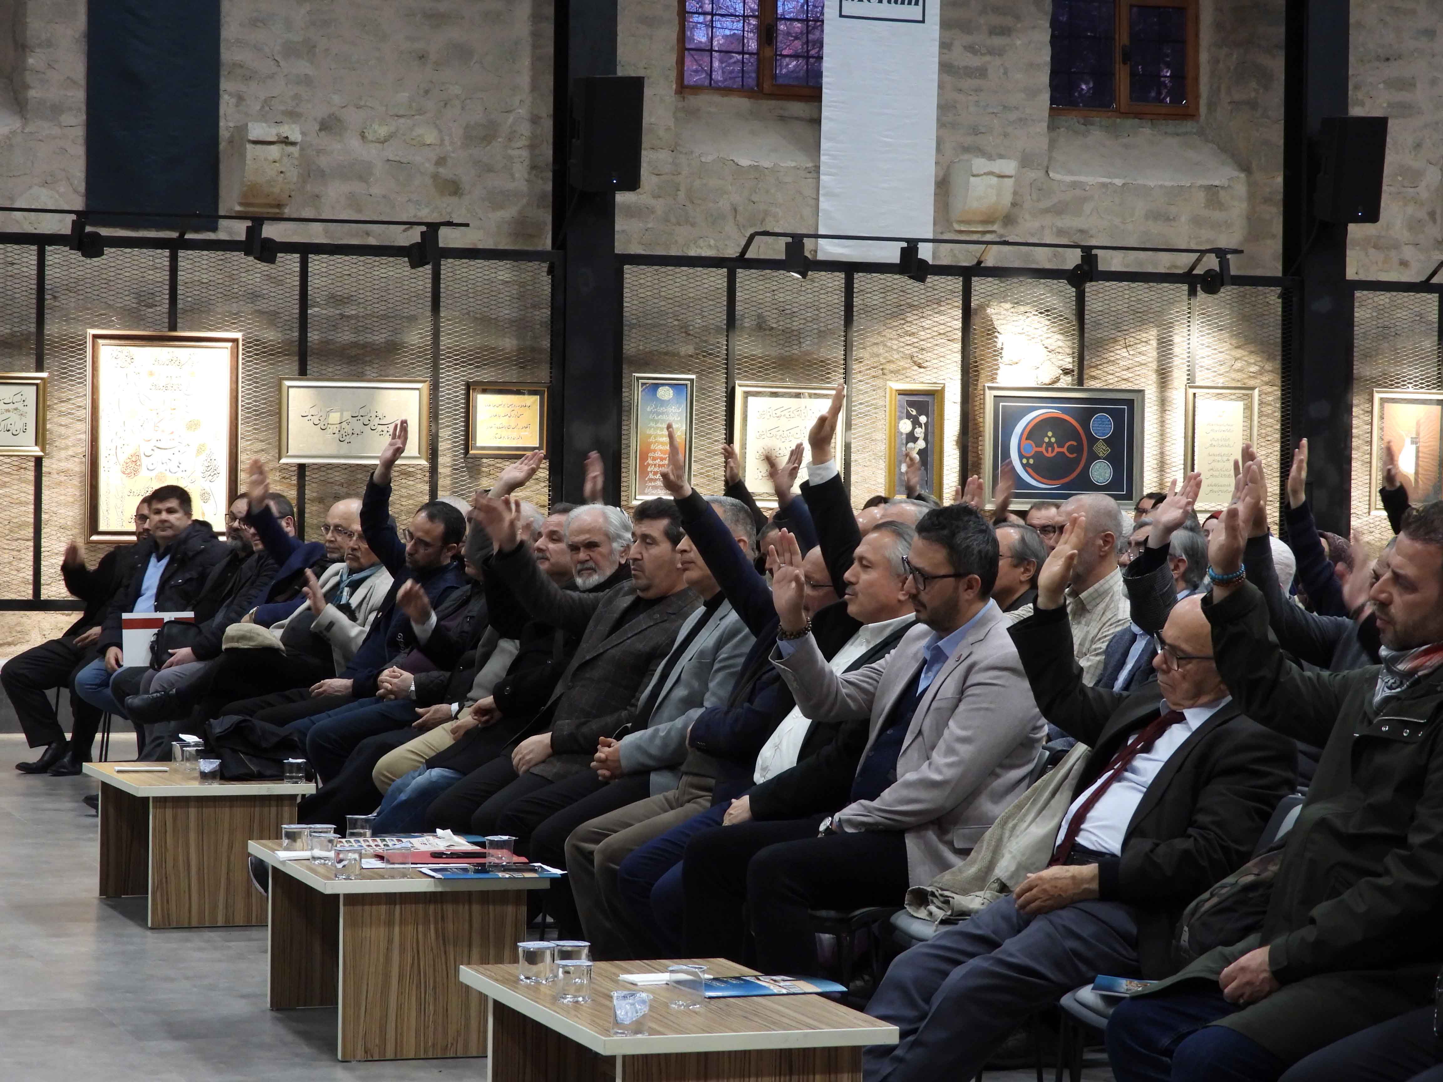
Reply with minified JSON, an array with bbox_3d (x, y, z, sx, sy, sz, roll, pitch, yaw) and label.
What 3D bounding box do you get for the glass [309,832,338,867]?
[{"bbox_3d":[-0.997,0.773,8.889,0.075,0.071,0.075,1,1,0],"label":"glass"}]

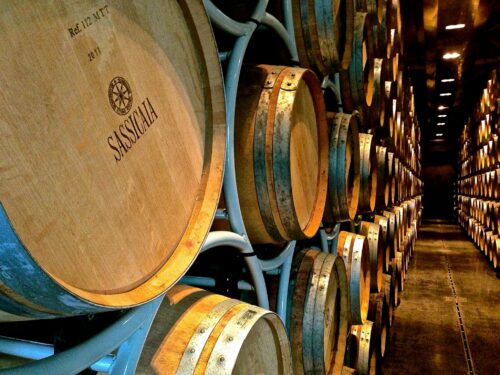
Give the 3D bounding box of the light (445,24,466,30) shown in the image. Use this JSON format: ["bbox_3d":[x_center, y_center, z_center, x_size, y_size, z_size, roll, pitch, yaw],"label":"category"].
[{"bbox_3d":[3.468,-2.707,8.046,0.340,0.080,0.190,0,0,21],"label":"light"}]

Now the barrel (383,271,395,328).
[{"bbox_3d":[1.175,1.293,5.609,0.940,0.690,0.690,0,0,20],"label":"barrel"}]

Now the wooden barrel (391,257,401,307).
[{"bbox_3d":[1.497,1.258,6.420,0.940,0.700,0.700,1,0,21],"label":"wooden barrel"}]

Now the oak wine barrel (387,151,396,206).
[{"bbox_3d":[1.214,-0.100,5.635,0.940,0.690,0.690,0,0,21],"label":"oak wine barrel"}]

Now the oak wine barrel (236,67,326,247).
[{"bbox_3d":[-0.221,-0.117,1.816,0.940,0.690,0.690,0,0,21],"label":"oak wine barrel"}]

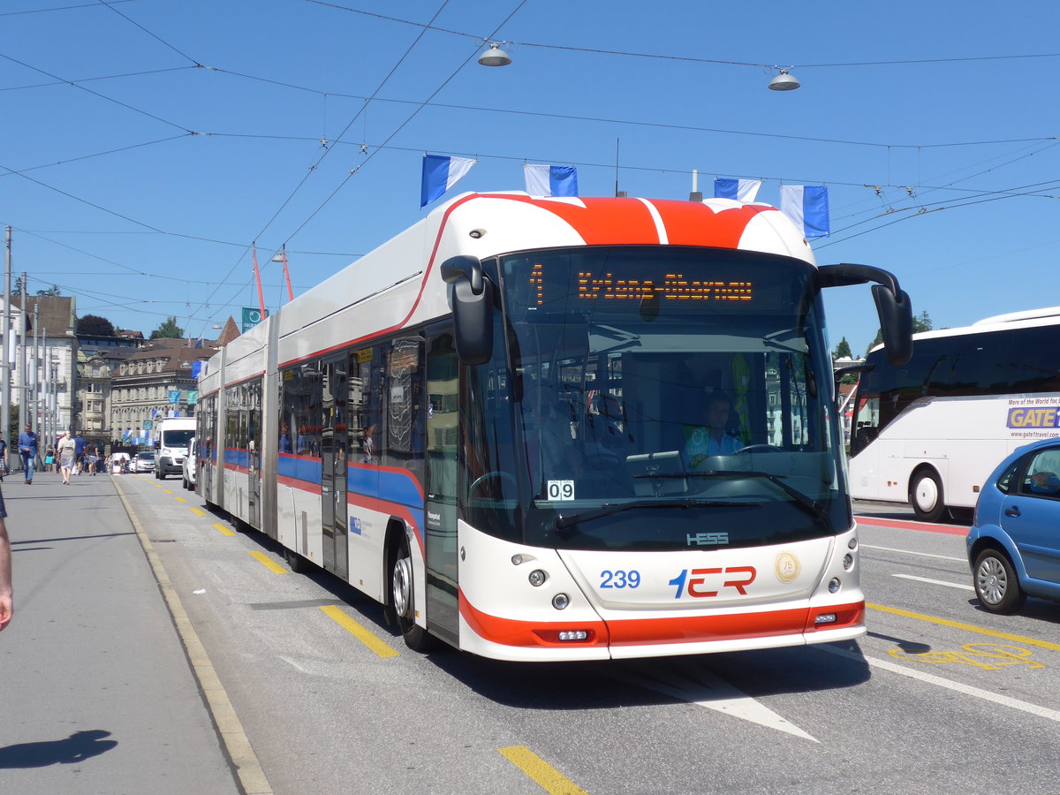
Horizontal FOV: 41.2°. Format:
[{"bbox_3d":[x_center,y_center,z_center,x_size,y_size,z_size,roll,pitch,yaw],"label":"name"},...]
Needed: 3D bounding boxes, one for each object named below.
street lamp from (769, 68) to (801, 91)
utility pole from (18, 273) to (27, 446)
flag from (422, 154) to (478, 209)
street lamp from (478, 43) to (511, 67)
[{"bbox_3d":[4.396,-5.521,24.300,0.550,0.320,0.550,0,-2,0],"label":"street lamp"},{"bbox_3d":[-24.486,-1.258,68.000,0.310,9.600,0.310,1,-2,-17],"label":"utility pole"},{"bbox_3d":[-1.228,-3.281,21.400,0.840,0.820,0.300,0,-1,-17],"label":"flag"},{"bbox_3d":[-0.570,-5.625,23.000,0.545,0.320,0.545,0,-2,0],"label":"street lamp"}]

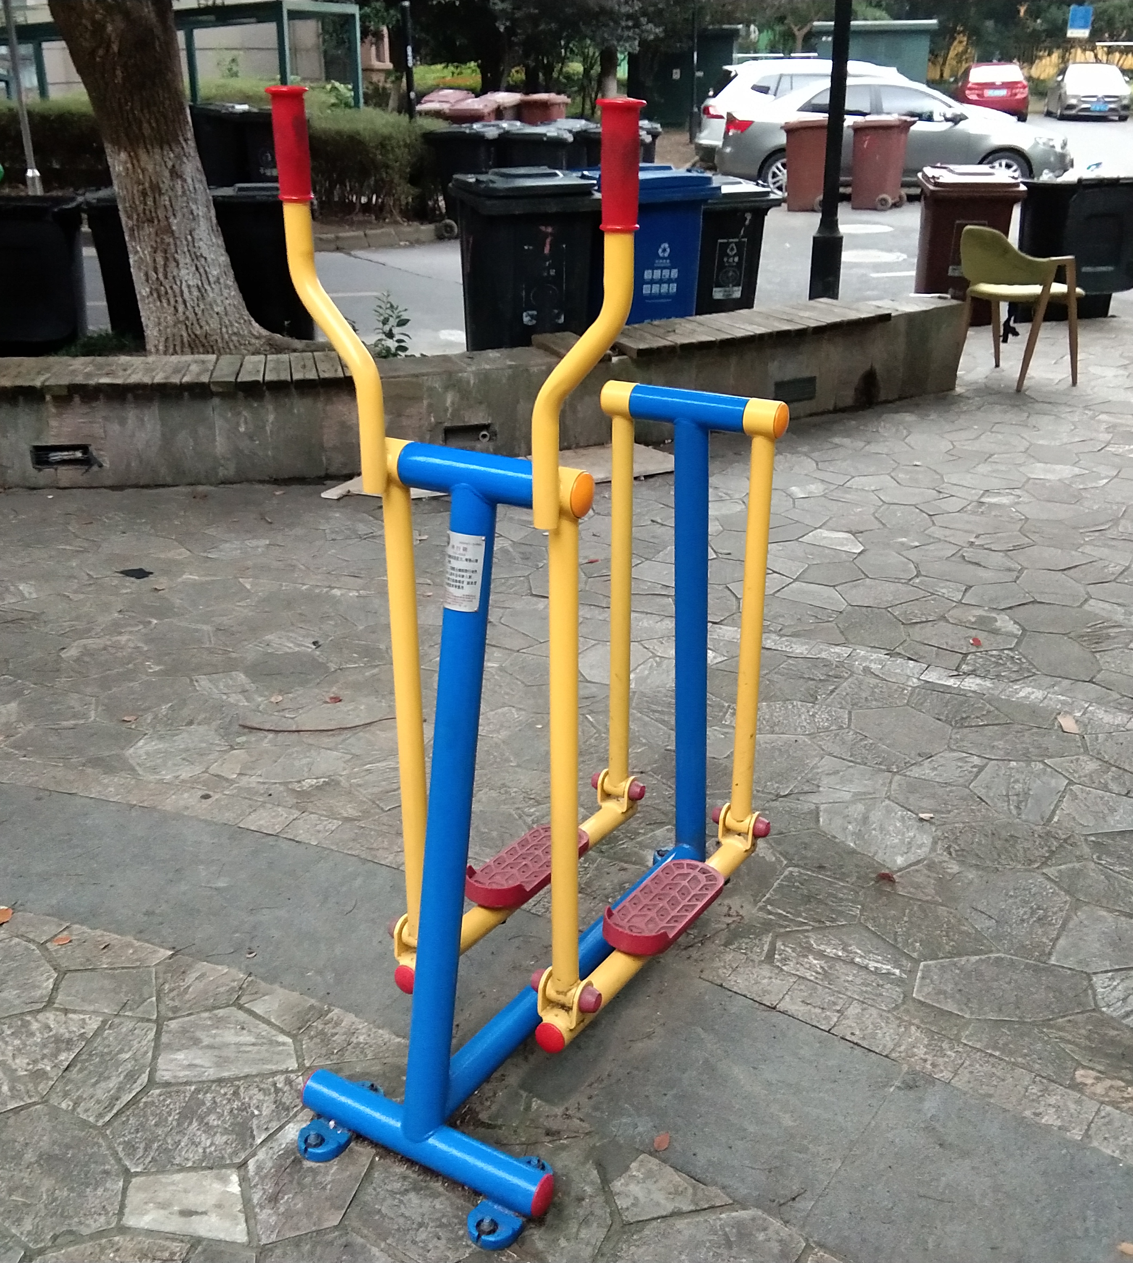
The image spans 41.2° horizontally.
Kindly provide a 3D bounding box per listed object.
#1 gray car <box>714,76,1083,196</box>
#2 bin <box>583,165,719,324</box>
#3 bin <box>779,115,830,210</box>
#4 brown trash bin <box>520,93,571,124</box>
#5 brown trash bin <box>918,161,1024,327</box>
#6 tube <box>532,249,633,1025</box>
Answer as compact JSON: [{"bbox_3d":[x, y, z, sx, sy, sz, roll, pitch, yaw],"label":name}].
[{"bbox_3d":[4.121,-6.152,18.739,4.500,1.460,1.780,0,21,-1],"label":"gray car"},{"bbox_3d":[0.442,-2.088,8.609,0.580,1.080,0.730,-8,22,-20],"label":"bin"},{"bbox_3d":[2.684,-5.103,16.500,0.580,0.970,0.490,16,27,35],"label":"bin"},{"bbox_3d":[-0.284,-6.665,20.387,0.620,1.000,0.700,5,23,14],"label":"brown trash bin"},{"bbox_3d":[2.697,-2.591,10.180,0.640,0.960,0.680,2,22,6],"label":"brown trash bin"},{"bbox_3d":[0.030,0.040,2.035,0.148,1.120,0.105,12,24,29],"label":"tube"}]

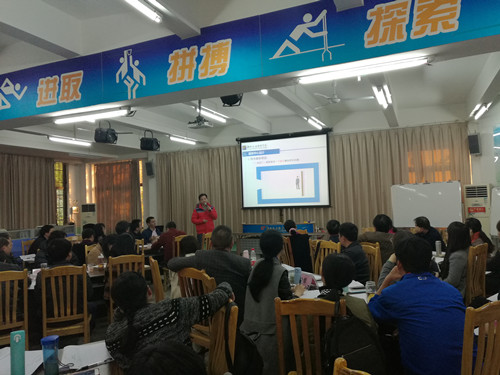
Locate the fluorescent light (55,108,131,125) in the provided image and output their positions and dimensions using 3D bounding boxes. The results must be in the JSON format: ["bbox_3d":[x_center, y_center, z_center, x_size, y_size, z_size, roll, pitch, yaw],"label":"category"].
[{"bbox_3d":[-2.050,-0.895,4.992,1.230,0.090,0.100,-3,-2,24],"label":"fluorescent light"}]

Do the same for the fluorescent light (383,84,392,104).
[{"bbox_3d":[2.112,-1.424,5.970,0.070,0.060,1.200,-4,-2,22],"label":"fluorescent light"}]

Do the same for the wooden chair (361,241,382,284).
[{"bbox_3d":[1.204,1.224,4.526,0.520,1.025,0.440,0,-2,-36],"label":"wooden chair"}]

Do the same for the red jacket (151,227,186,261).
[{"bbox_3d":[-1.436,1.032,7.000,0.540,0.640,0.480,-1,-2,-38],"label":"red jacket"}]

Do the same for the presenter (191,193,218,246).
[{"bbox_3d":[-0.977,1.042,8.411,0.600,1.790,0.420,-2,-2,-7],"label":"presenter"}]

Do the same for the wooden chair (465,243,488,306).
[{"bbox_3d":[2.555,1.177,4.773,0.430,0.980,0.520,-1,-2,-34],"label":"wooden chair"}]

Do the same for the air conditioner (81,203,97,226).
[{"bbox_3d":[-4.919,1.367,11.900,0.500,1.740,0.340,-2,-2,-22],"label":"air conditioner"}]

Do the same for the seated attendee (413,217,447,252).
[{"bbox_3d":[2.575,1.059,5.727,0.720,1.251,0.520,-2,-2,-6],"label":"seated attendee"}]

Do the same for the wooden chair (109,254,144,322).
[{"bbox_3d":[-1.507,1.316,4.719,0.440,1.025,0.520,-1,-2,-26],"label":"wooden chair"}]

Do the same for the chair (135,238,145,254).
[{"bbox_3d":[-2.052,1.400,6.950,0.430,0.980,0.500,-2,-2,-5],"label":"chair"}]

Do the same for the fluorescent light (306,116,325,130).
[{"bbox_3d":[1.402,-1.330,8.138,0.180,0.100,1.220,-3,-2,23],"label":"fluorescent light"}]

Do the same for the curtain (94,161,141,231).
[{"bbox_3d":[-3.947,0.656,11.618,1.580,2.880,0.160,-4,-2,22],"label":"curtain"}]

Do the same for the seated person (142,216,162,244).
[{"bbox_3d":[-1.750,1.237,7.492,0.720,1.322,0.520,-3,-2,30],"label":"seated person"}]

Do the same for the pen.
[{"bbox_3d":[-0.744,0.867,1.906,0.148,0.013,0.013,0,-3,-40],"label":"pen"}]

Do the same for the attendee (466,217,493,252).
[{"bbox_3d":[2.750,0.983,4.800,0.660,1.220,0.480,-4,-2,37],"label":"attendee"}]

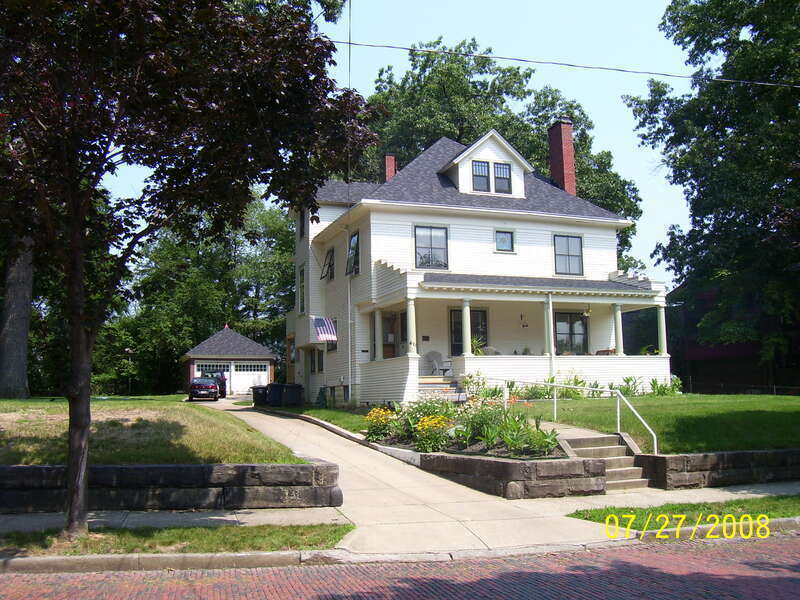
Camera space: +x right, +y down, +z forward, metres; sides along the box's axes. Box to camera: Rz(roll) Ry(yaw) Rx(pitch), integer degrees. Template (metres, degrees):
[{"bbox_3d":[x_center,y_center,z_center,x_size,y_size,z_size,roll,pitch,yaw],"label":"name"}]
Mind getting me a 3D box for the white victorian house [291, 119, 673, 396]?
[{"bbox_3d":[2.454,-2.040,36.562,13.300,13.500,15.500,2,-8,-22],"label":"white victorian house"}]

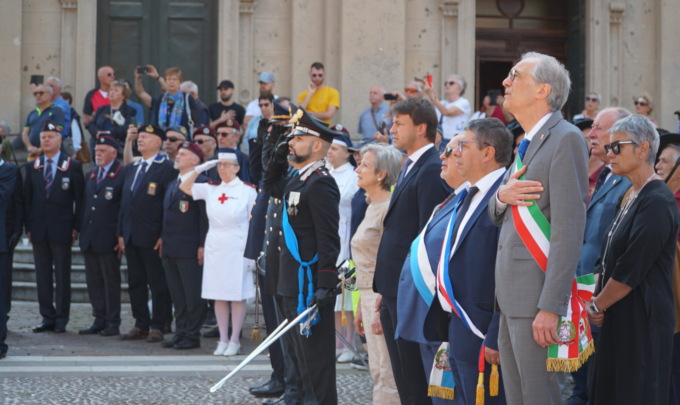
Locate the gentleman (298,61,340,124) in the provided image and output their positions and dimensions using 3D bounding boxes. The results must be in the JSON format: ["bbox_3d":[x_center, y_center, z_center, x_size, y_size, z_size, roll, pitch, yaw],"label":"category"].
[{"bbox_3d":[-0.251,-0.745,19.435,0.530,1.780,0.380,0,2,6],"label":"gentleman"}]

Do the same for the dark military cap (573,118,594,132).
[{"bbox_3d":[1.465,-0.430,9.602,0.270,0.110,0.240,-1,3,-30],"label":"dark military cap"}]

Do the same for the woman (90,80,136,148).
[{"bbox_3d":[-2.478,-0.534,18.326,0.500,1.620,0.370,1,2,32],"label":"woman"}]

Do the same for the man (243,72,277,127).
[{"bbox_3d":[-0.877,-0.601,18.828,0.520,1.740,0.360,1,2,35],"label":"man"}]

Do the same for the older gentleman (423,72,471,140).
[{"bbox_3d":[1.208,-0.596,18.527,0.580,1.670,0.500,-2,3,-45],"label":"older gentleman"}]

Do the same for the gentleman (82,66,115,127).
[{"bbox_3d":[-2.673,-0.651,18.735,0.520,1.760,0.380,-2,3,-34],"label":"gentleman"}]

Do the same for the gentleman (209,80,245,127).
[{"bbox_3d":[-1.305,-0.543,19.134,0.500,1.720,0.360,0,2,9],"label":"gentleman"}]

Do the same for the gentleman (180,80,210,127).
[{"bbox_3d":[-1.672,-0.568,19.127,0.380,1.680,0.500,-1,2,-30],"label":"gentleman"}]

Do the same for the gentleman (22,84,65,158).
[{"bbox_3d":[-3.372,-0.493,18.934,0.520,1.700,0.380,1,3,30],"label":"gentleman"}]

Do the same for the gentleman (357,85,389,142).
[{"bbox_3d":[0.426,-0.515,19.427,0.500,1.680,0.340,1,2,35],"label":"gentleman"}]

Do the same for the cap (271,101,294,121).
[{"bbox_3d":[-0.322,-0.565,10.800,0.310,0.170,0.270,-1,2,-22],"label":"cap"}]

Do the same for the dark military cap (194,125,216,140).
[{"bbox_3d":[-1.185,-0.597,14.700,0.240,0.130,0.260,1,2,38],"label":"dark military cap"}]

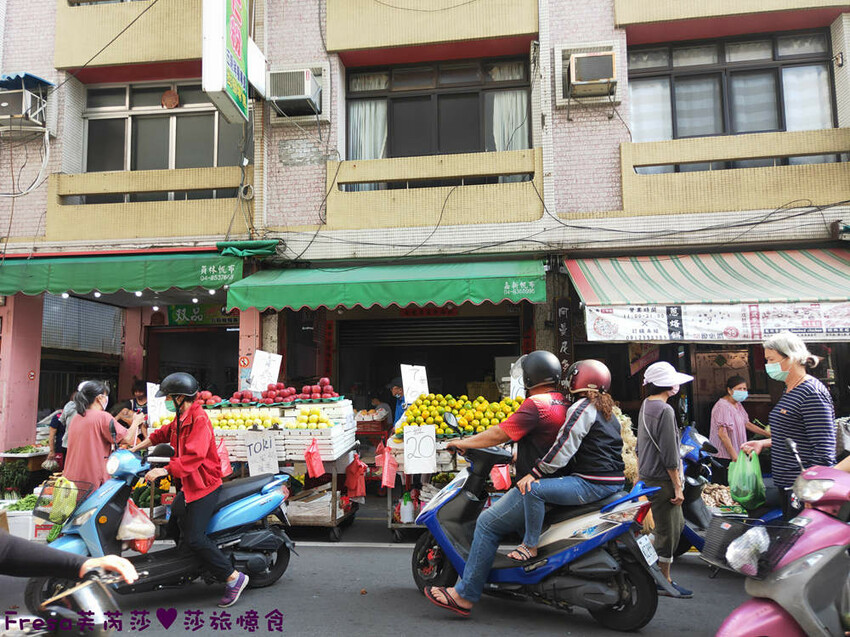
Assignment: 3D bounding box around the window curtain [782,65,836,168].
[{"bbox_3d":[5.872,-3.082,8.657,0.756,1.646,0.090,-1,-5,7],"label":"window curtain"}]

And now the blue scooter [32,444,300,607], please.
[{"bbox_3d":[-1.726,1.365,3.838,1.740,1.070,0.660,1,-5,-17],"label":"blue scooter"}]

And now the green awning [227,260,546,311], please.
[{"bbox_3d":[-0.524,-0.479,8.238,4.418,0.767,1.000,-1,-5,7],"label":"green awning"}]

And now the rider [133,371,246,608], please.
[{"bbox_3d":[-1.686,1.170,4.072,0.720,1.558,0.570,1,-5,-15],"label":"rider"}]

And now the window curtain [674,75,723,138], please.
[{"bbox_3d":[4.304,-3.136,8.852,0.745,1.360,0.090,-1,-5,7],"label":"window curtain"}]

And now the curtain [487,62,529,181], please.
[{"bbox_3d":[1.413,-3.293,9.555,0.680,2.150,0.120,-1,-5,7],"label":"curtain"}]

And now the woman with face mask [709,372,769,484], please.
[{"bbox_3d":[2.829,1.230,5.111,0.420,1.430,0.500,-5,-6,41],"label":"woman with face mask"}]

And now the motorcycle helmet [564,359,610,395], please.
[{"bbox_3d":[1.016,0.358,3.531,0.275,0.235,0.250,-4,-6,30],"label":"motorcycle helmet"}]

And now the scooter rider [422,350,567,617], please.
[{"bbox_3d":[0.471,1.020,3.616,0.850,1.610,0.620,-3,-5,25],"label":"scooter rider"}]

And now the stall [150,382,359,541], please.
[{"bbox_3d":[-1.626,1.361,5.761,1.830,1.420,1.150,-1,-5,7],"label":"stall"}]

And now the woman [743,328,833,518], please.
[{"bbox_3d":[1.900,0.913,2.951,0.480,1.660,0.460,-2,-5,18],"label":"woman"}]

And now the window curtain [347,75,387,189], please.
[{"bbox_3d":[-0.973,-3.106,9.726,0.704,2.332,0.130,-1,-5,7],"label":"window curtain"}]

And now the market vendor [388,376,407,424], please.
[{"bbox_3d":[-0.249,1.422,6.680,0.420,1.465,0.500,3,-6,-35],"label":"market vendor"}]

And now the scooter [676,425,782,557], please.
[{"bbox_3d":[2.463,1.348,4.313,1.750,1.070,0.660,-2,-5,13],"label":"scooter"}]

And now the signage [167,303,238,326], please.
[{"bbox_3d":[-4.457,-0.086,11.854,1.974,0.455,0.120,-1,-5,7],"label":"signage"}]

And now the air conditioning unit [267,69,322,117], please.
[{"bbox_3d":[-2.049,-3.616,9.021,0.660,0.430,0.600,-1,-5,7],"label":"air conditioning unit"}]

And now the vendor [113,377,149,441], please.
[{"bbox_3d":[-2.730,1.303,5.362,0.500,1.470,0.360,-2,-5,9],"label":"vendor"}]

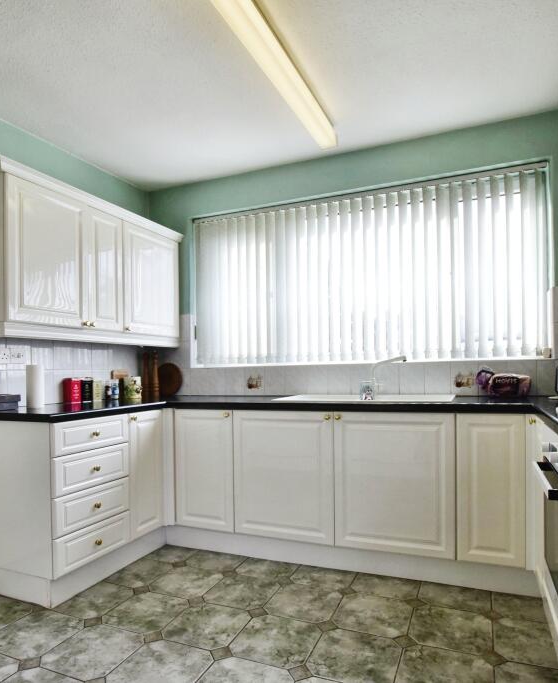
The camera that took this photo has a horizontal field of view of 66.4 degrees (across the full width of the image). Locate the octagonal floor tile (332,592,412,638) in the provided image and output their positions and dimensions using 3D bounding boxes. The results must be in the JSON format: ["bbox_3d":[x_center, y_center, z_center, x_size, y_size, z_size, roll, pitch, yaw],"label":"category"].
[{"bbox_3d":[0.438,1.267,1.972,0.320,0.010,0.320,-3,-4,23],"label":"octagonal floor tile"}]

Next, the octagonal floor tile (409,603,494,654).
[{"bbox_3d":[0.757,1.266,1.875,0.320,0.010,0.320,-3,-4,23],"label":"octagonal floor tile"}]

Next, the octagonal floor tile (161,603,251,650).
[{"bbox_3d":[-0.308,1.232,1.838,0.321,0.010,0.321,-3,-4,22],"label":"octagonal floor tile"}]

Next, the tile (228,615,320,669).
[{"bbox_3d":[-0.006,1.266,1.817,0.320,0.010,0.320,-3,-4,23],"label":"tile"}]

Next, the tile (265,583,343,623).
[{"bbox_3d":[0.126,1.273,2.076,0.320,0.010,0.320,-3,-4,23],"label":"tile"}]

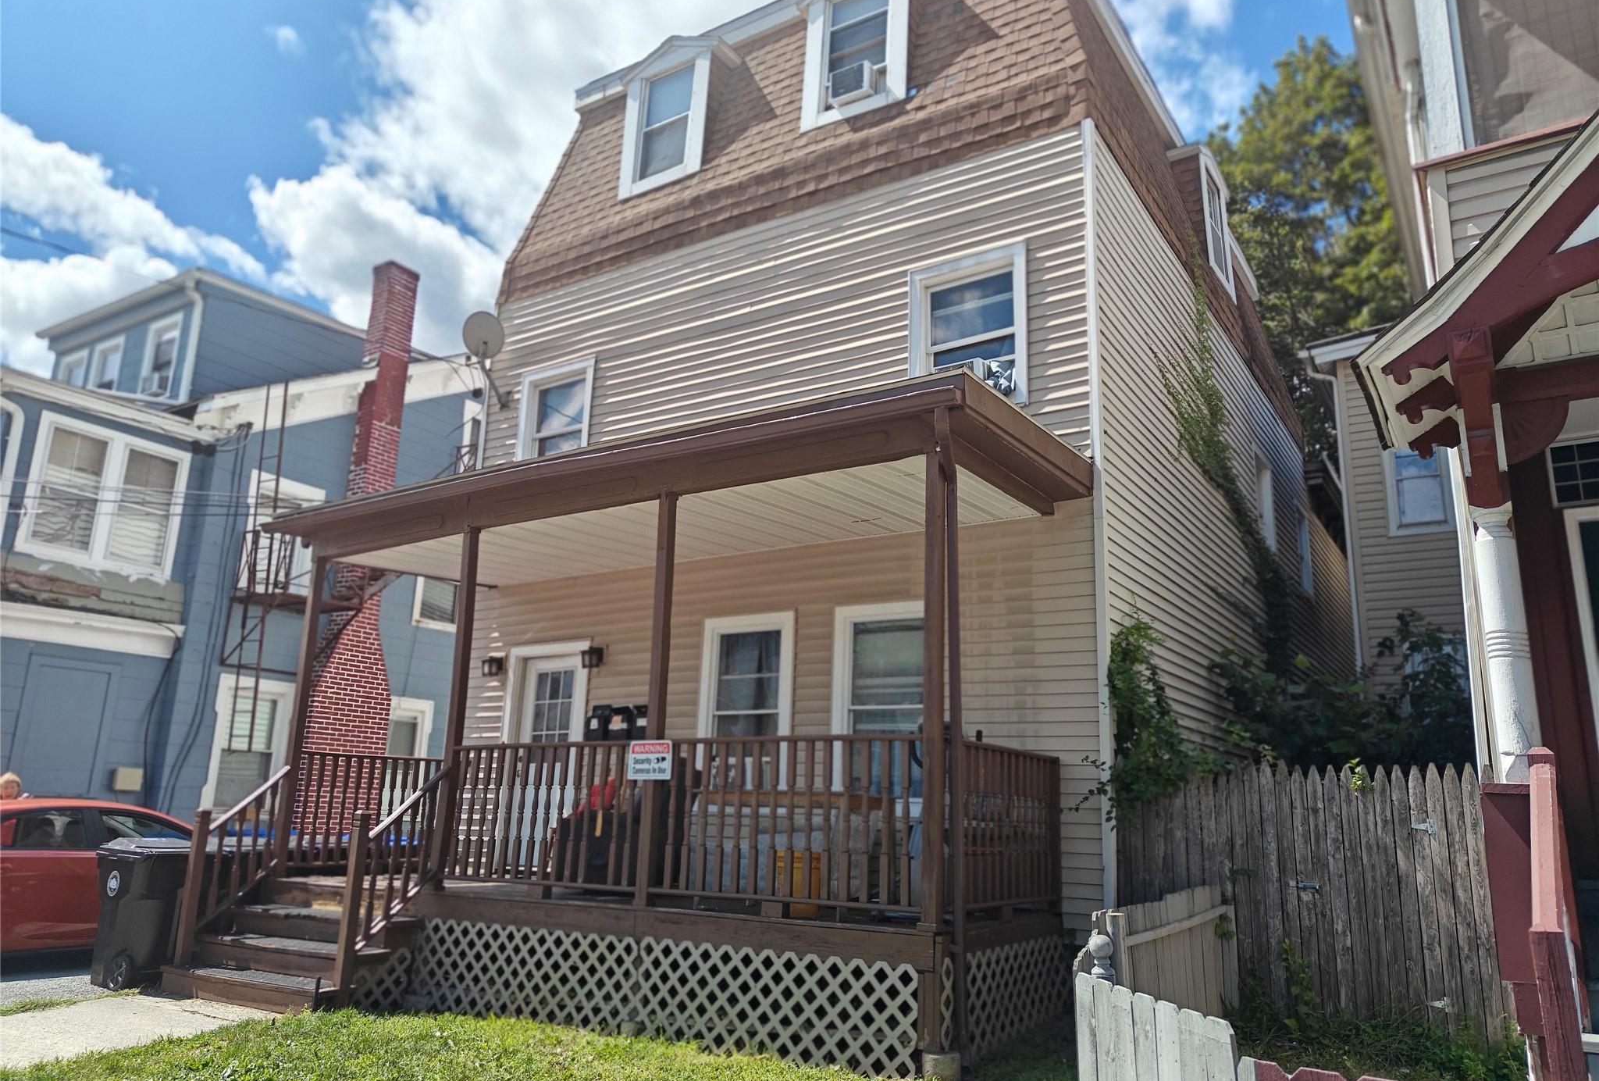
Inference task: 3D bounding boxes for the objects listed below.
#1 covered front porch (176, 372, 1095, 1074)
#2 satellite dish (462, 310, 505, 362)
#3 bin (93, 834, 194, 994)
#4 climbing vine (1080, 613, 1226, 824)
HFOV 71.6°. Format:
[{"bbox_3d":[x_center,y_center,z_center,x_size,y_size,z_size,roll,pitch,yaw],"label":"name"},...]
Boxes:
[{"bbox_3d":[-1.556,1.453,8.470,6.950,4.120,2.640,-7,-17,33],"label":"covered front porch"},{"bbox_3d":[-3.430,-2.222,11.987,0.300,0.540,0.500,-11,-19,42],"label":"satellite dish"},{"bbox_3d":[-5.349,3.085,9.232,0.820,1.120,0.700,-7,-17,33],"label":"bin"},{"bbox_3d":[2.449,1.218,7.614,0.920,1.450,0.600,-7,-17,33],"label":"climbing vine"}]

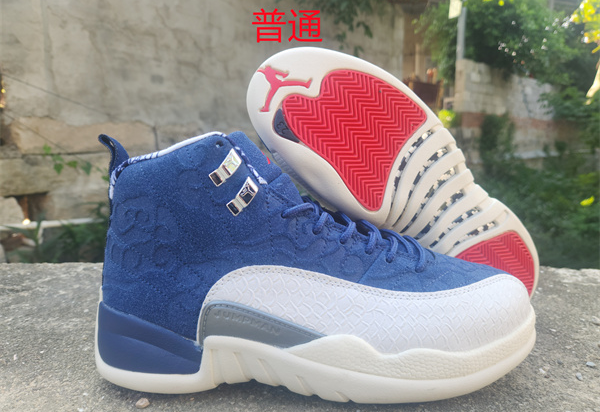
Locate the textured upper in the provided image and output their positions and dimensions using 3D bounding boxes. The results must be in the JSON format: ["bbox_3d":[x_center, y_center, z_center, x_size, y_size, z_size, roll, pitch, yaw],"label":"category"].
[{"bbox_3d":[0.009,0.015,0.266,0.274,0.127,0.101,0,6,-3],"label":"textured upper"}]

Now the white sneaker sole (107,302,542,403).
[{"bbox_3d":[0.016,0.084,0.274,0.297,0.046,0.109,0,6,-3],"label":"white sneaker sole"}]

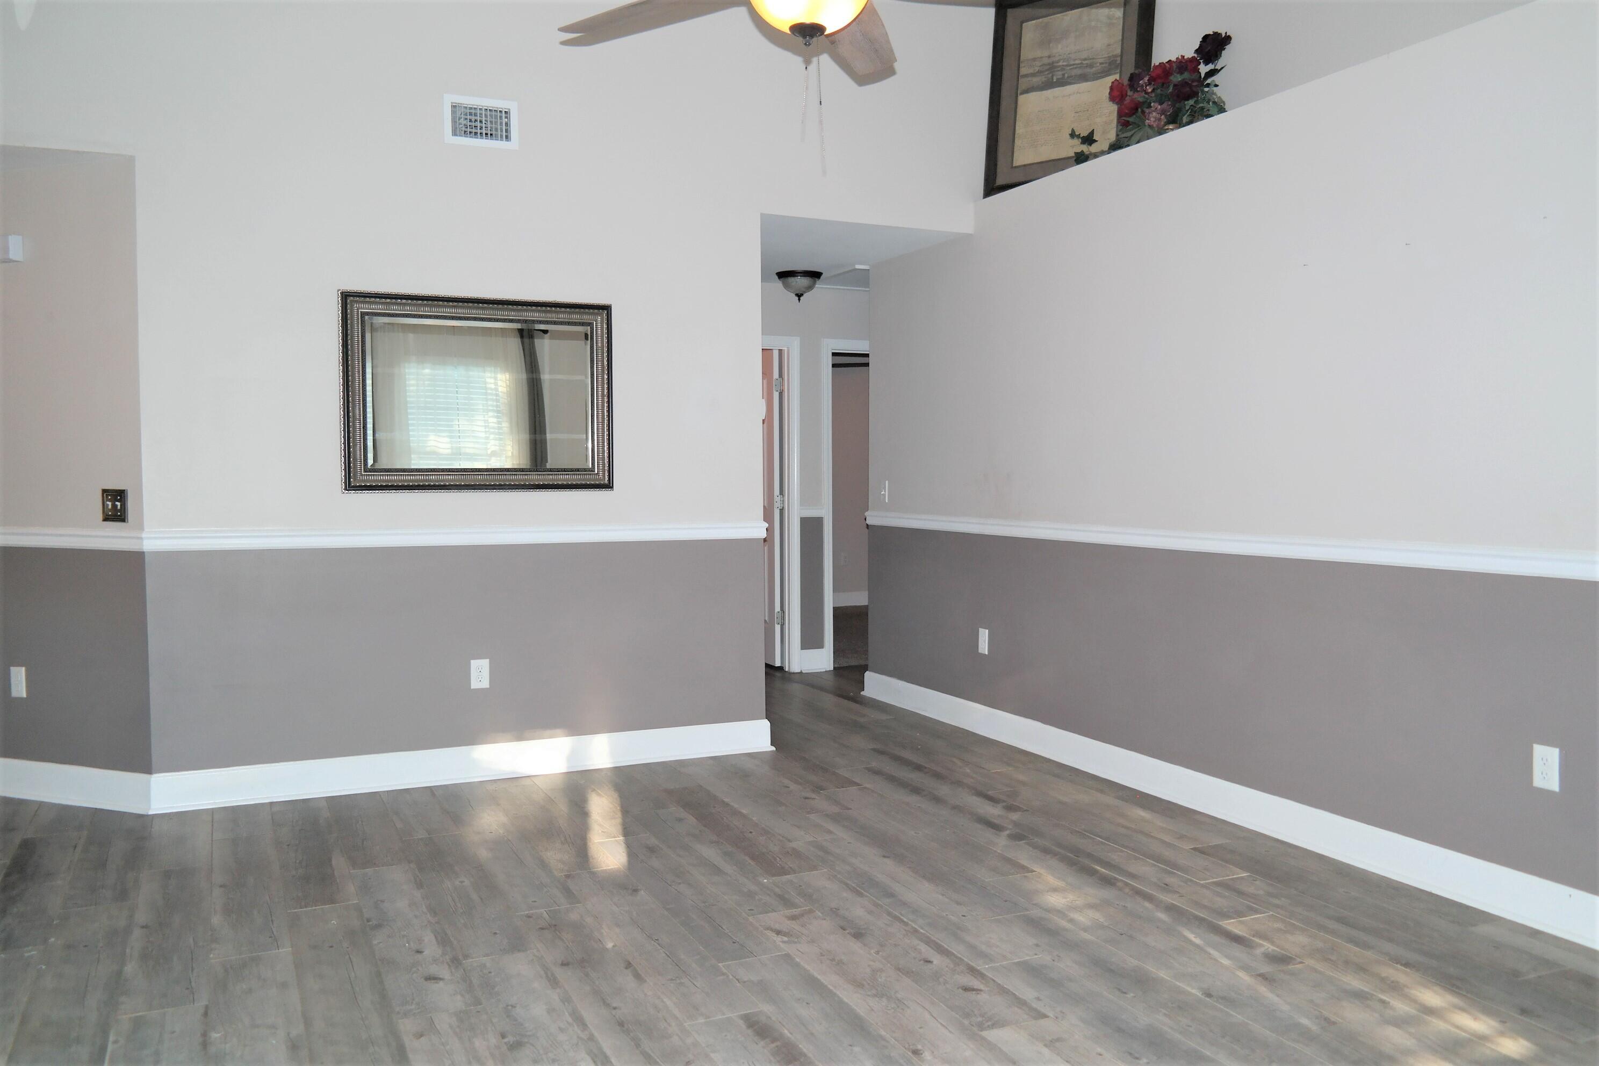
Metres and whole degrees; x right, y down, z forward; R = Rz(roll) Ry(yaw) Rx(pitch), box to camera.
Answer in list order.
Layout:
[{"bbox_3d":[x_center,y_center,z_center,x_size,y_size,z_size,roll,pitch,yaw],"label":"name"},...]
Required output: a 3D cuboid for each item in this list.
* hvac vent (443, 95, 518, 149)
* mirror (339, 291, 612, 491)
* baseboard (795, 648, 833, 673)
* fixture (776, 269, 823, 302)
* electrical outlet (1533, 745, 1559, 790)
[{"bbox_3d":[-1.266,-1.631,4.776,0.288,0.190,0.020,-1,3,-25],"label":"hvac vent"},{"bbox_3d":[-1.273,-0.551,4.812,1.065,0.772,0.040,-1,3,-25],"label":"mirror"},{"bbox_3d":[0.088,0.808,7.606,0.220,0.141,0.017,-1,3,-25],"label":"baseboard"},{"bbox_3d":[0.004,-1.419,6.953,0.275,0.160,0.275,0,3,0],"label":"fixture"},{"bbox_3d":[2.046,0.642,3.280,0.010,0.117,0.072,-1,3,-25],"label":"electrical outlet"}]

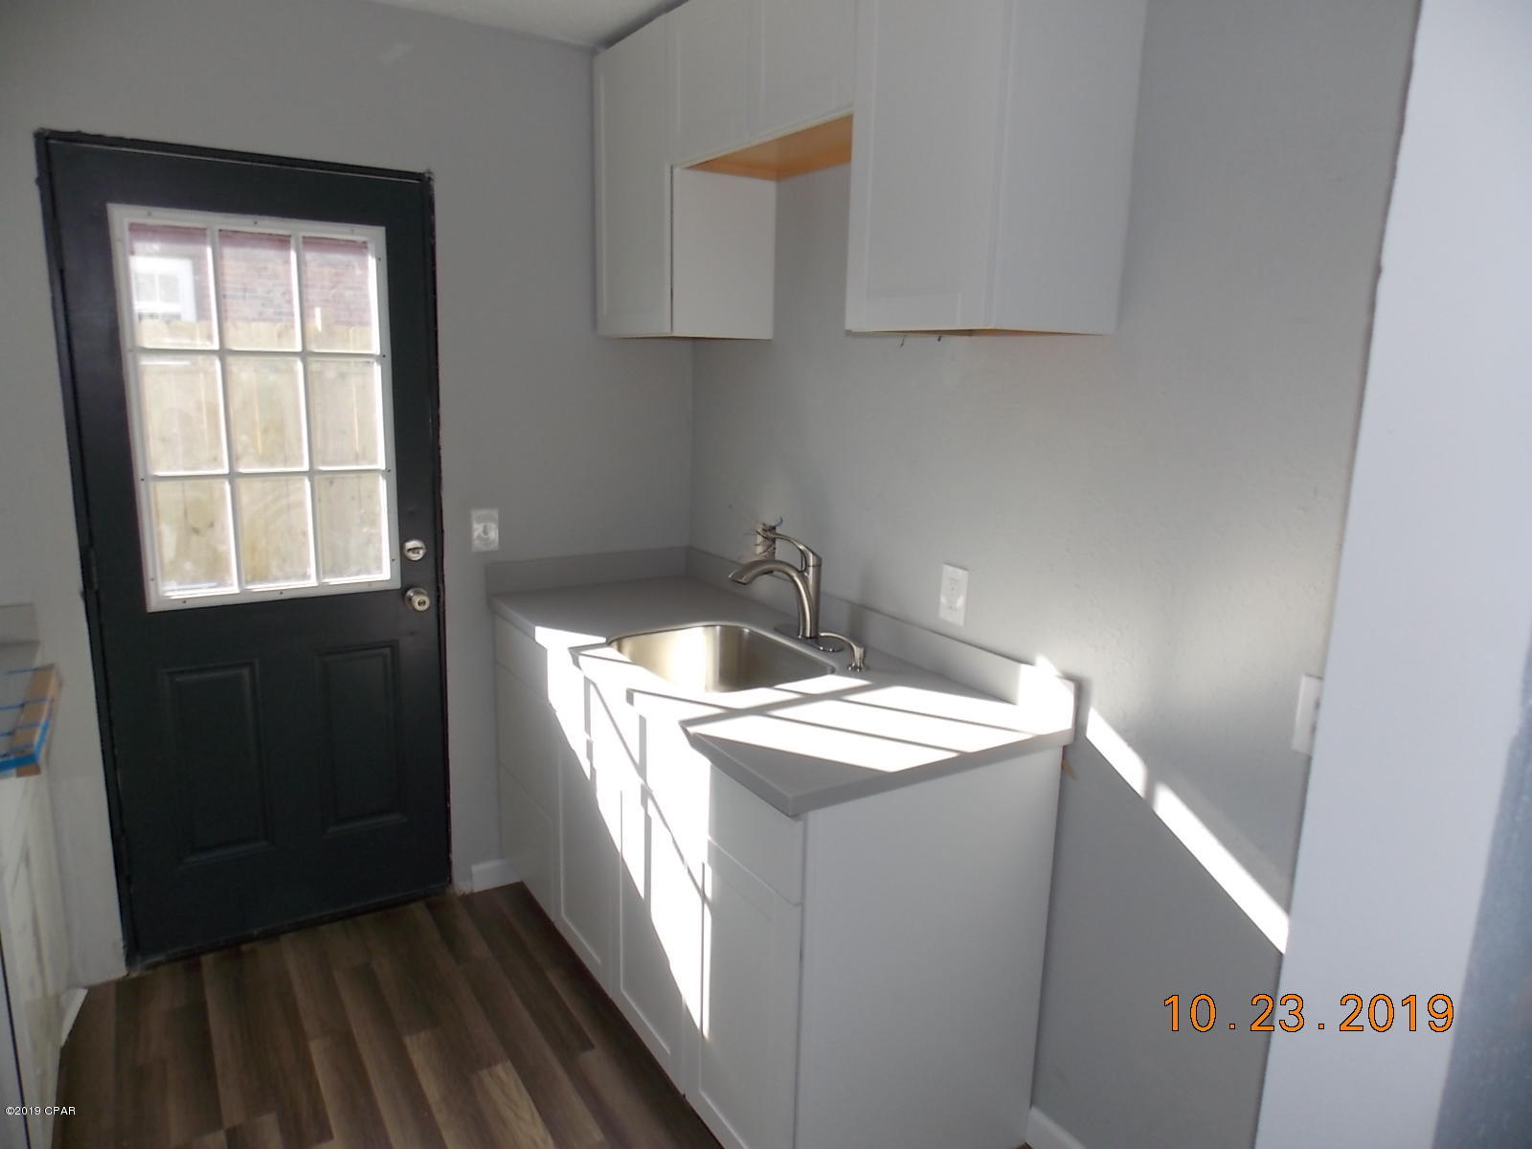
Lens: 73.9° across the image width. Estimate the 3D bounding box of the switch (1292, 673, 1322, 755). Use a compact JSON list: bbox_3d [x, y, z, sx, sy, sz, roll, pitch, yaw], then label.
[{"bbox_3d":[0.833,0.217,1.523,0.007,0.116,0.073,-6,14,-31],"label":"switch"}]

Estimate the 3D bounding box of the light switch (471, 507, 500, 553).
[{"bbox_3d":[-0.793,-0.124,2.879,0.073,0.116,0.007,-6,14,-31],"label":"light switch"}]

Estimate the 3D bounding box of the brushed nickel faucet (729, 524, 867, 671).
[{"bbox_3d":[0.083,0.049,2.385,0.263,0.276,0.395,-6,14,-31],"label":"brushed nickel faucet"}]

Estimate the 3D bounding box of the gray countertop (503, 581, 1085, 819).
[{"bbox_3d":[-0.106,0.194,2.435,0.646,0.037,1.585,-6,14,-31],"label":"gray countertop"}]

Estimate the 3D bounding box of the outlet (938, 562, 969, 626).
[{"bbox_3d":[0.405,0.045,2.192,0.007,0.117,0.074,-6,14,-31],"label":"outlet"}]

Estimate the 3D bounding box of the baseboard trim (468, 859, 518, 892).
[{"bbox_3d":[-0.813,0.911,3.092,0.162,0.084,0.014,-6,14,-31],"label":"baseboard trim"}]

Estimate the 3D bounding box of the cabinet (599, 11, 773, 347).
[{"bbox_3d":[-0.228,-1.028,2.759,0.312,0.753,0.470,-6,14,-31],"label":"cabinet"}]

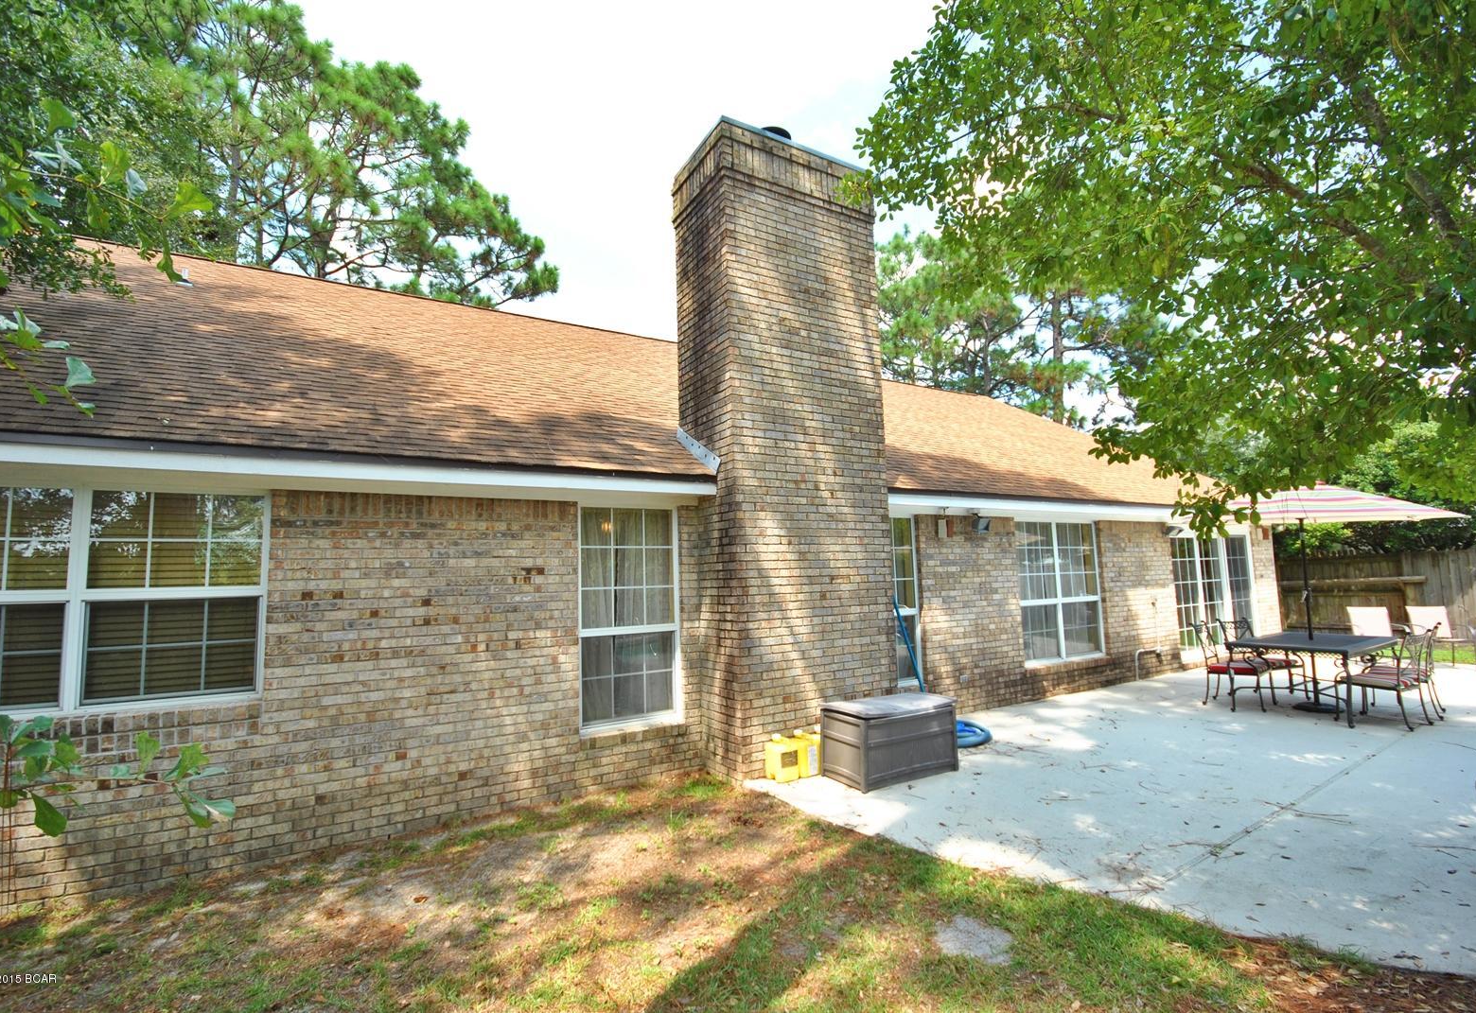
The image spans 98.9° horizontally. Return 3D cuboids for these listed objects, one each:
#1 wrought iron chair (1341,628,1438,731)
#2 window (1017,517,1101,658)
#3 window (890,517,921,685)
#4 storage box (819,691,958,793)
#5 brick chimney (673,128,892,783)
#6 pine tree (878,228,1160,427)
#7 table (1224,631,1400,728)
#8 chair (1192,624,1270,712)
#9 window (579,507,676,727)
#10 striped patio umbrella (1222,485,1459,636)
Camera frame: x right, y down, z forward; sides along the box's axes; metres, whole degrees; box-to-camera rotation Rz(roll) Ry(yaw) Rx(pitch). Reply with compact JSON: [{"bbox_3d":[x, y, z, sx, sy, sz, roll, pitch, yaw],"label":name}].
[{"bbox_3d":[6.384,1.675,6.265,0.590,0.910,0.670,2,-7,-27],"label":"wrought iron chair"},{"bbox_3d":[4.183,1.093,8.170,1.710,1.810,0.110,2,-7,-30],"label":"window"},{"bbox_3d":[1.588,0.992,6.668,0.870,1.810,0.110,2,-7,-30],"label":"window"},{"bbox_3d":[1.211,1.834,5.005,1.030,0.550,0.515,2,-7,-30],"label":"storage box"},{"bbox_3d":[0.418,-0.560,5.921,1.705,5.550,1.080,2,-7,-30],"label":"brick chimney"},{"bbox_3d":[10.380,-2.887,22.308,8.200,13.200,8.200,2,-7,-30],"label":"pine tree"},{"bbox_3d":[6.265,1.829,6.840,1.550,0.730,1.010,2,-7,-30],"label":"table"},{"bbox_3d":[5.690,1.794,7.237,0.590,0.910,0.660,3,-8,-36],"label":"chair"},{"bbox_3d":[-0.889,0.909,5.221,0.870,1.820,0.110,2,-7,-30],"label":"window"},{"bbox_3d":[6.289,0.966,6.906,2.400,2.460,2.400,2,-7,-30],"label":"striped patio umbrella"}]

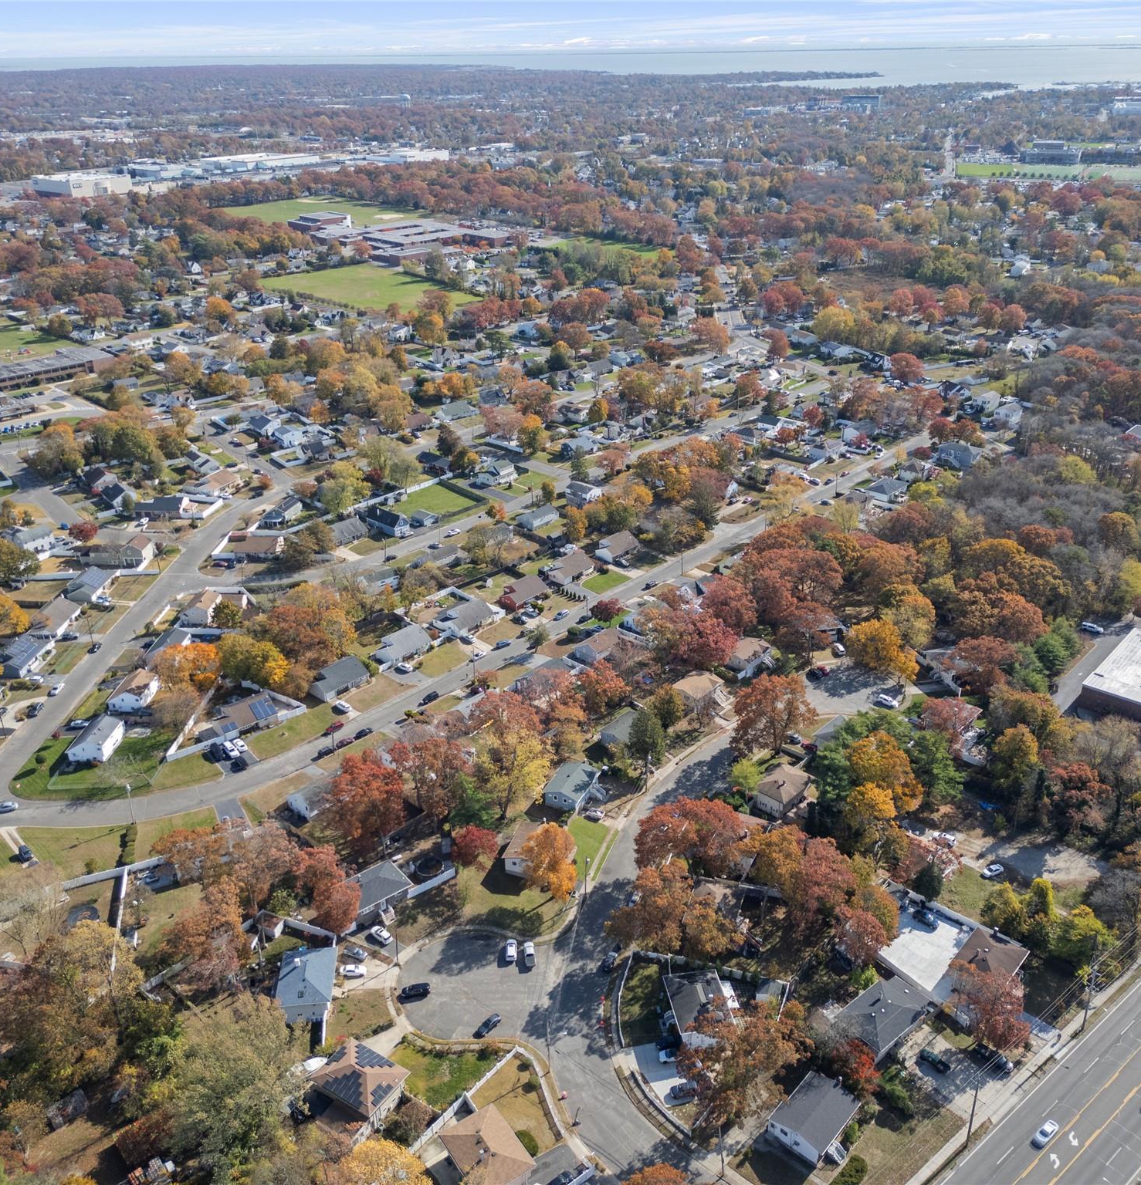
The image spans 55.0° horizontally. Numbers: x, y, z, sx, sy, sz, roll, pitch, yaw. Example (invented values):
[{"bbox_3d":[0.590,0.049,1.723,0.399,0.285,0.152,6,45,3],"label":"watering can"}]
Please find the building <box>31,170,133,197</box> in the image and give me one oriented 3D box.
[{"bbox_3d":[-572.150,-477.990,1283.100,99.540,16.340,68.640,21,34,37],"label":"building"}]

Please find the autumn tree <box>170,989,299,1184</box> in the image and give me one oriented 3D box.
[{"bbox_3d":[-48.226,71.670,157.794,19.000,22.000,19.000,-1,26,0],"label":"autumn tree"}]

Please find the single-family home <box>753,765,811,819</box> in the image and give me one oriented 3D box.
[{"bbox_3d":[45.880,42.370,235.310,7.600,5.600,10.900,19,33,35],"label":"single-family home"}]

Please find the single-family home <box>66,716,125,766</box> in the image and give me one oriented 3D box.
[{"bbox_3d":[-110.750,34.030,256.130,8.200,5.800,11.700,1,26,3],"label":"single-family home"}]

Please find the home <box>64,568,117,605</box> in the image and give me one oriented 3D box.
[{"bbox_3d":[-146.620,-2.650,334.480,11.000,5.000,17.500,2,27,5],"label":"home"}]

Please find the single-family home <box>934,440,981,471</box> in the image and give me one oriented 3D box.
[{"bbox_3d":[150.260,-52.840,423.990,13.000,7.500,13.500,16,31,30],"label":"single-family home"}]

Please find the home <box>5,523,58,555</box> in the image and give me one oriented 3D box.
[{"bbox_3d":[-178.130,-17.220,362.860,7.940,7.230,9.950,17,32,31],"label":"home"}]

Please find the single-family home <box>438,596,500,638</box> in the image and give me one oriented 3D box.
[{"bbox_3d":[-30.230,7.120,311.810,10.800,5.000,14.400,22,35,38],"label":"single-family home"}]

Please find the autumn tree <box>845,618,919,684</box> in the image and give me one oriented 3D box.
[{"bbox_3d":[80.920,15.320,284.030,17.000,12.500,14.000,-1,27,0],"label":"autumn tree"}]

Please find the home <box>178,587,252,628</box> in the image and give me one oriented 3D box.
[{"bbox_3d":[-106.940,4.130,319.180,8.400,5.600,13.500,2,27,5],"label":"home"}]

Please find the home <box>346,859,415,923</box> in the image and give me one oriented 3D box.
[{"bbox_3d":[-36.986,56.113,207.540,12.000,5.200,9.000,-20,32,-33],"label":"home"}]

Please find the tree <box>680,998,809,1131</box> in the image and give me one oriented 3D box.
[{"bbox_3d":[26.350,72.760,167.160,19.300,16.340,20.290,-1,27,0],"label":"tree"}]

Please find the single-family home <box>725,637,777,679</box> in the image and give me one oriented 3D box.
[{"bbox_3d":[47.440,15.240,292.780,7.440,5.940,11.330,20,33,35],"label":"single-family home"}]

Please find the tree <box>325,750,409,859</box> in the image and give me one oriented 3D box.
[{"bbox_3d":[-40.620,42.920,220.930,15.500,19.500,15.500,-1,26,0],"label":"tree"}]

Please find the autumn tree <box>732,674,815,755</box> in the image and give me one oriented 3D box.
[{"bbox_3d":[45.411,27.960,246.026,18.600,19.400,18.600,-1,26,0],"label":"autumn tree"}]

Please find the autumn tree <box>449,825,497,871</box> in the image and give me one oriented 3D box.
[{"bbox_3d":[-18.824,50.392,214.861,9.400,8.500,9.400,-1,26,0],"label":"autumn tree"}]

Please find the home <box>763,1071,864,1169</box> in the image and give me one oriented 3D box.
[{"bbox_3d":[37.440,79.360,166.040,9.520,4.600,11.610,22,35,38],"label":"home"}]

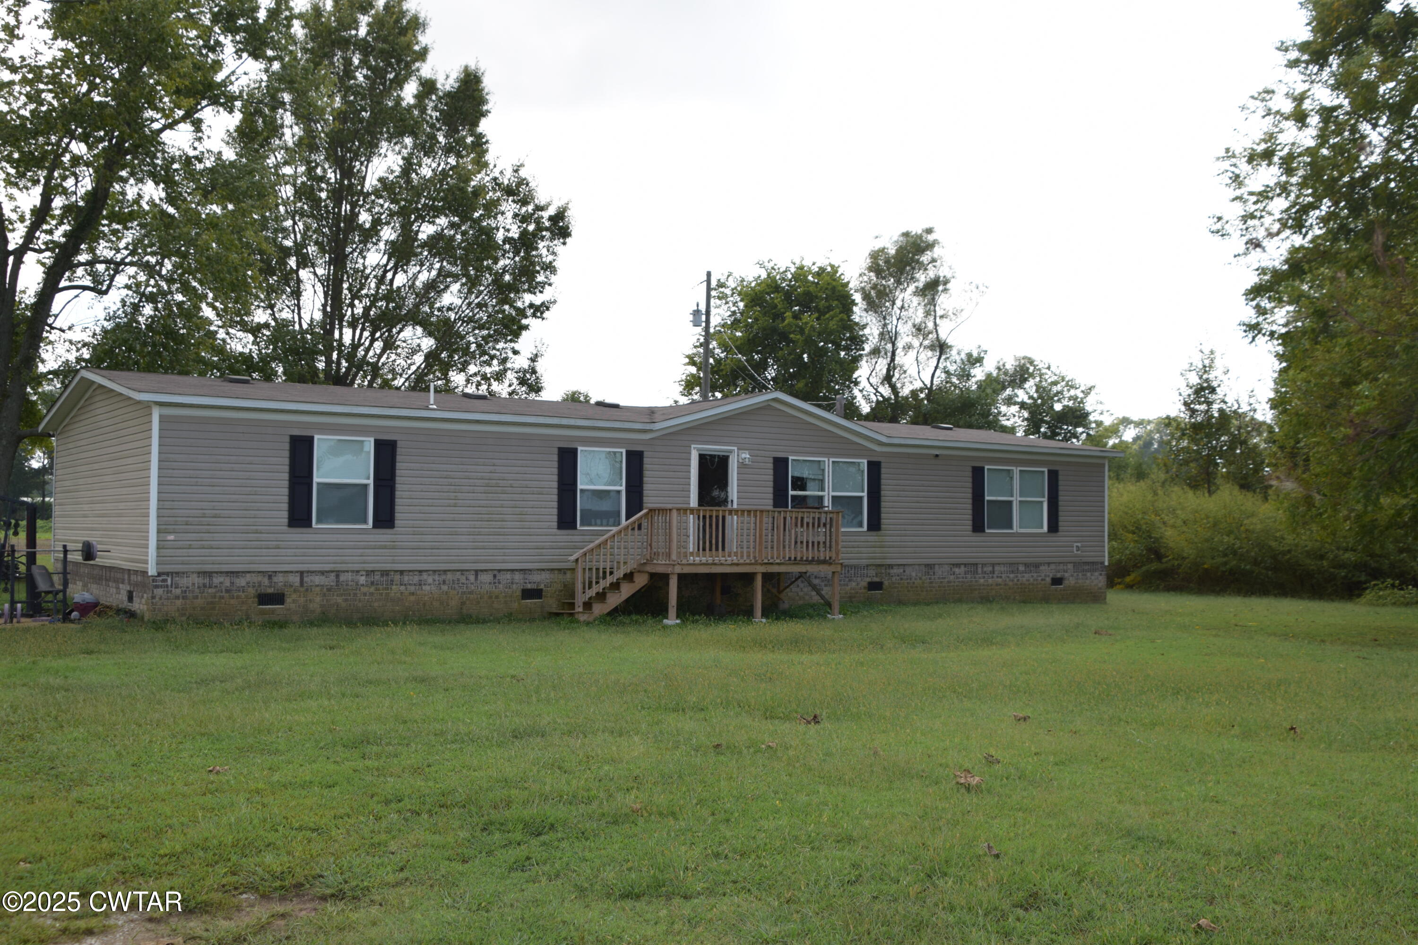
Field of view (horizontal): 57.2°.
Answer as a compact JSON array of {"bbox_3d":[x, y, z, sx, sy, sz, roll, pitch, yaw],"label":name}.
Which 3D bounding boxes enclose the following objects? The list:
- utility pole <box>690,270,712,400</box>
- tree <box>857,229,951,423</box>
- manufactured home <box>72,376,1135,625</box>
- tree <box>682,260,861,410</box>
[{"bbox_3d":[-0.285,-1.867,45.791,0.784,10.551,0.450,1,-2,0],"label":"utility pole"},{"bbox_3d":[8.309,-3.315,55.715,4.358,14.391,4.400,1,-2,0],"label":"tree"},{"bbox_3d":[-1.748,0.672,28.381,21.580,4.200,9.250,2,-3,-35],"label":"manufactured home"},{"bbox_3d":[2.473,-2.525,53.752,7.596,12.548,7.200,1,-2,0],"label":"tree"}]

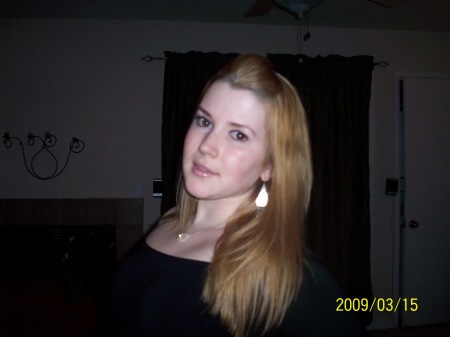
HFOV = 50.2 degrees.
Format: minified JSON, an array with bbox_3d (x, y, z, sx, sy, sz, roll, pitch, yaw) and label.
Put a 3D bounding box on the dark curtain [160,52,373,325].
[{"bbox_3d":[0.340,0.180,3.700,1.660,2.130,0.130,0,1,-7],"label":"dark curtain"}]

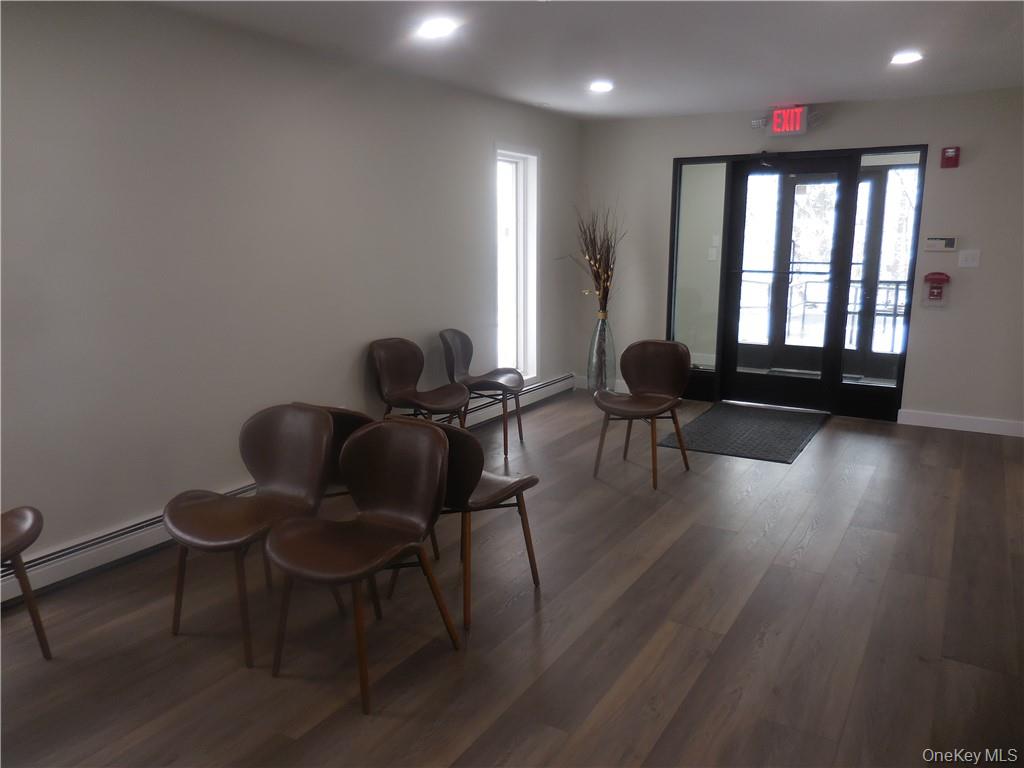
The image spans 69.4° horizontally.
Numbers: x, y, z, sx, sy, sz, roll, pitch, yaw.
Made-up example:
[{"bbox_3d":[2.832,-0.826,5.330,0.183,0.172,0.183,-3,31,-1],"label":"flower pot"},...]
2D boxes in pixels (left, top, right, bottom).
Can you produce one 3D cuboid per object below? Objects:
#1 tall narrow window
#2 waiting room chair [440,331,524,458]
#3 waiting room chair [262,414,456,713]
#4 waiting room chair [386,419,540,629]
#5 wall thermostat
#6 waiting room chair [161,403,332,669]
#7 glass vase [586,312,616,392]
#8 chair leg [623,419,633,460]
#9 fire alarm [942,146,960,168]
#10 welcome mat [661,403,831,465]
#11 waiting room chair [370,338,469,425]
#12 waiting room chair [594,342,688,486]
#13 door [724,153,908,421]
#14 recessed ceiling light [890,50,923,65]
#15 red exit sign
[{"bbox_3d":[-0.007,-0.950,6.229,0.140,1.890,0.630,7,13,31],"label":"tall narrow window"},{"bbox_3d":[-0.199,0.040,5.151,0.575,0.810,0.520,3,12,15],"label":"waiting room chair"},{"bbox_3d":[-0.520,0.586,2.540,0.520,0.820,0.570,7,14,32],"label":"waiting room chair"},{"bbox_3d":[-0.194,0.474,3.027,0.520,0.810,0.575,9,14,36],"label":"waiting room chair"},{"bbox_3d":[3.174,-1.026,5.459,0.190,0.100,0.030,7,13,31],"label":"wall thermostat"},{"bbox_3d":[-0.980,0.535,2.785,0.520,0.820,0.570,7,14,31],"label":"waiting room chair"},{"bbox_3d":[0.843,-0.281,6.866,0.262,0.750,0.262,0,12,0],"label":"glass vase"},{"bbox_3d":[0.764,0.312,4.805,0.032,0.420,0.032,20,31,31],"label":"chair leg"},{"bbox_3d":[3.152,-1.625,5.314,0.110,0.140,0.060,7,14,32],"label":"fire alarm"},{"bbox_3d":[1.822,0.340,5.686,0.920,0.012,1.530,6,13,29],"label":"welcome mat"},{"bbox_3d":[-0.561,0.140,4.681,0.570,0.820,0.520,7,14,29],"label":"waiting room chair"},{"bbox_3d":[0.800,0.162,4.539,0.520,0.810,0.575,8,14,35],"label":"waiting room chair"},{"bbox_3d":[2.450,-0.792,6.035,1.460,2.085,0.100,7,14,32],"label":"door"},{"bbox_3d":[2.244,-1.861,4.199,0.170,0.035,0.170,7,13,31],"label":"recessed ceiling light"},{"bbox_3d":[2.188,-2.082,5.842,0.290,0.205,0.050,7,13,31],"label":"red exit sign"}]

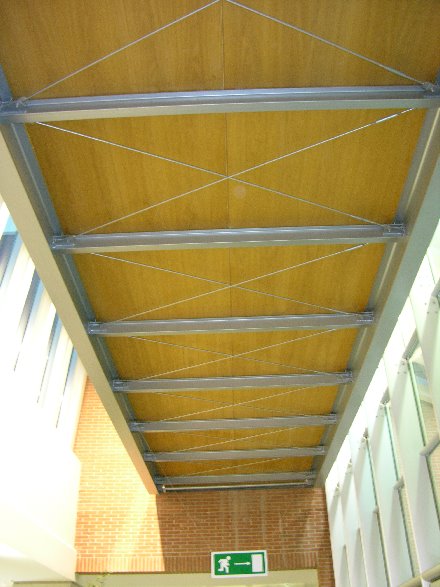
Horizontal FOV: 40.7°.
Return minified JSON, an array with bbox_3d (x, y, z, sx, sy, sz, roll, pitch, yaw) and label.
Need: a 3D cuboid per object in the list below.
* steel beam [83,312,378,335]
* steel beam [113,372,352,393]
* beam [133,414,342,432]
[{"bbox_3d":[0.112,0.316,6.046,2.880,0.136,0.067,-2,-33,1],"label":"steel beam"},{"bbox_3d":[0.147,1.081,7.204,2.880,0.136,0.067,-2,-33,1],"label":"steel beam"},{"bbox_3d":[0.186,1.832,8.363,2.880,0.136,0.067,-2,-33,1],"label":"beam"}]

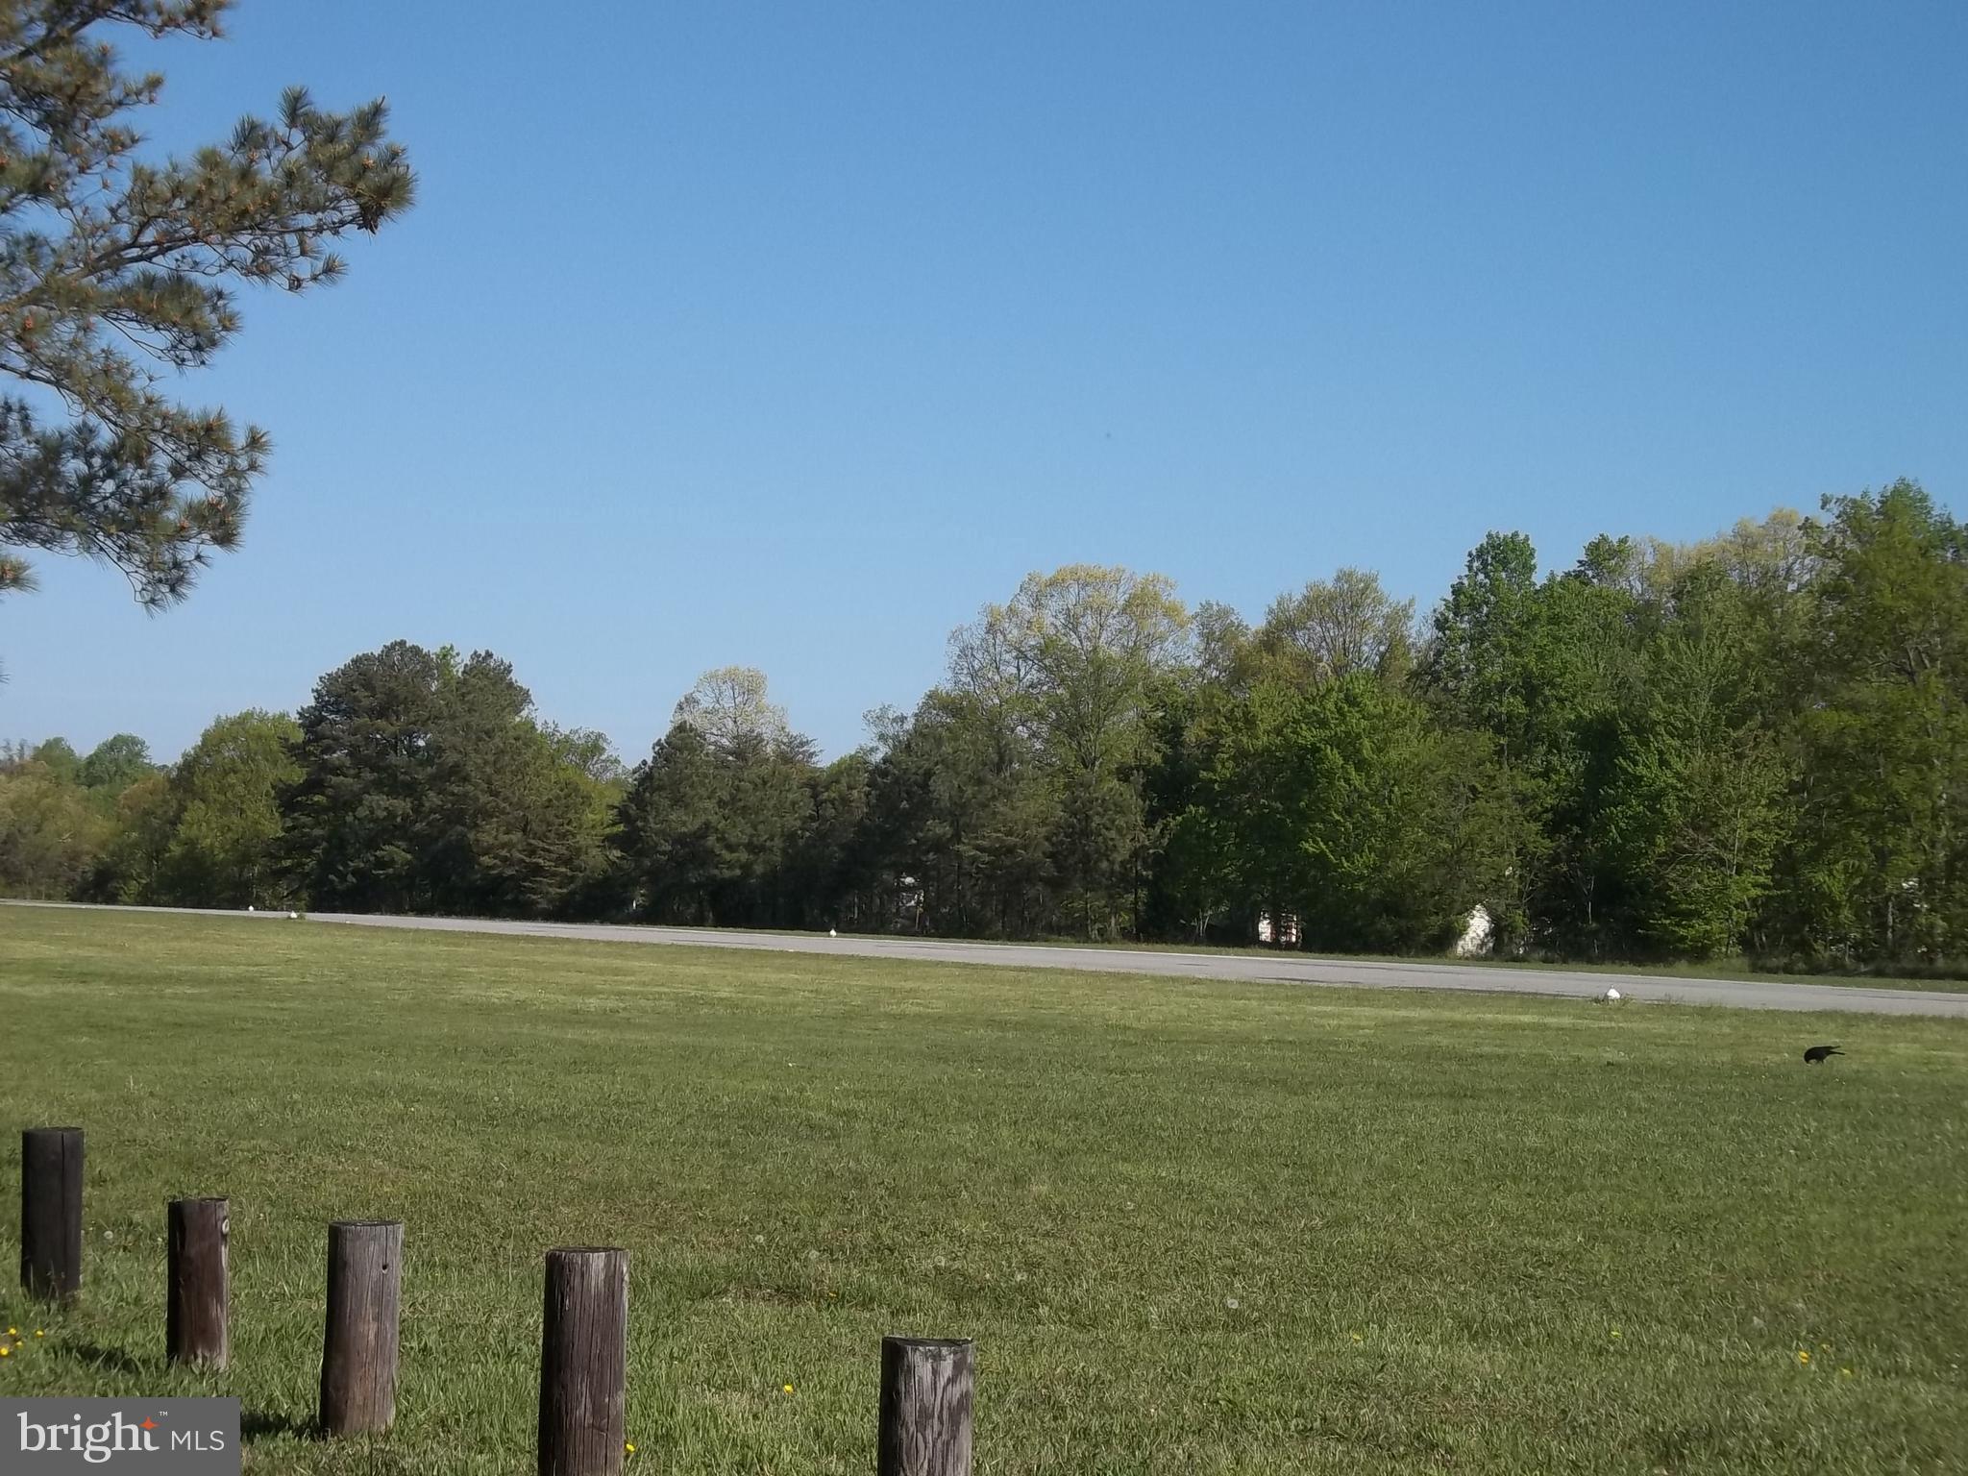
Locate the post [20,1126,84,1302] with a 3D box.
[{"bbox_3d":[-3.354,1.724,12.900,0.215,0.621,0.215,2,-3,-14],"label":"post"}]

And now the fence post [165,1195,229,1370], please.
[{"bbox_3d":[-2.513,1.744,11.450,0.190,0.526,0.190,2,-3,-12],"label":"fence post"}]

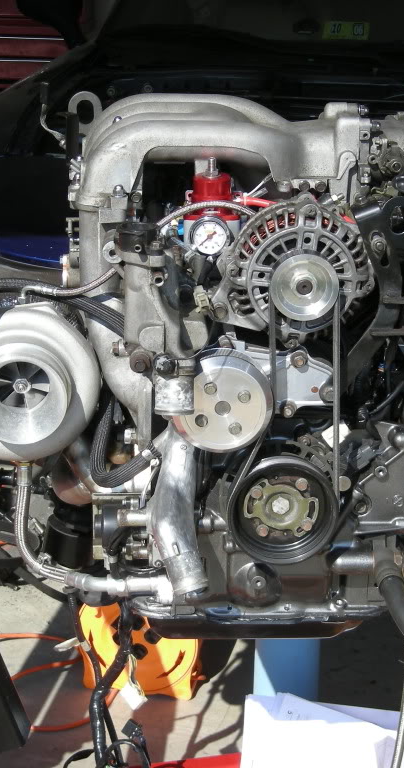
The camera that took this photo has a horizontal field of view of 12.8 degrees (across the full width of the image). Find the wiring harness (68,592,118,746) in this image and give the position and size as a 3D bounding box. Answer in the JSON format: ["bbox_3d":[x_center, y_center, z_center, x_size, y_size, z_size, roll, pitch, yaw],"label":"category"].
[{"bbox_3d":[-0.124,0.327,2.070,0.056,0.170,0.050,0,12,0],"label":"wiring harness"}]

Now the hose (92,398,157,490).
[{"bbox_3d":[-0.086,0.065,2.010,0.075,0.098,0.055,0,12,0],"label":"hose"}]

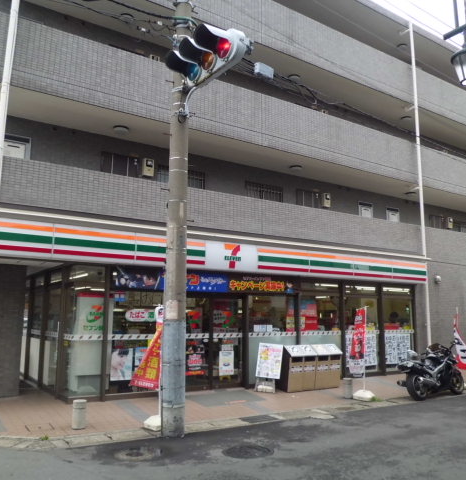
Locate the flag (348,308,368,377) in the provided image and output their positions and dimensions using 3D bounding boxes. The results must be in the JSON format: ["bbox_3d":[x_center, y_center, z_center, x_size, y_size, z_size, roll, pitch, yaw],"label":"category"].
[{"bbox_3d":[2.665,2.198,10.408,0.120,1.431,0.450,6,-12,-32],"label":"flag"}]

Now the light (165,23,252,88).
[{"bbox_3d":[-0.379,-2.391,6.347,0.550,0.420,1.220,6,-12,-32],"label":"light"}]

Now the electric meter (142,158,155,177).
[{"bbox_3d":[-2.269,-1.946,12.954,0.240,0.440,0.130,6,-12,-32],"label":"electric meter"}]

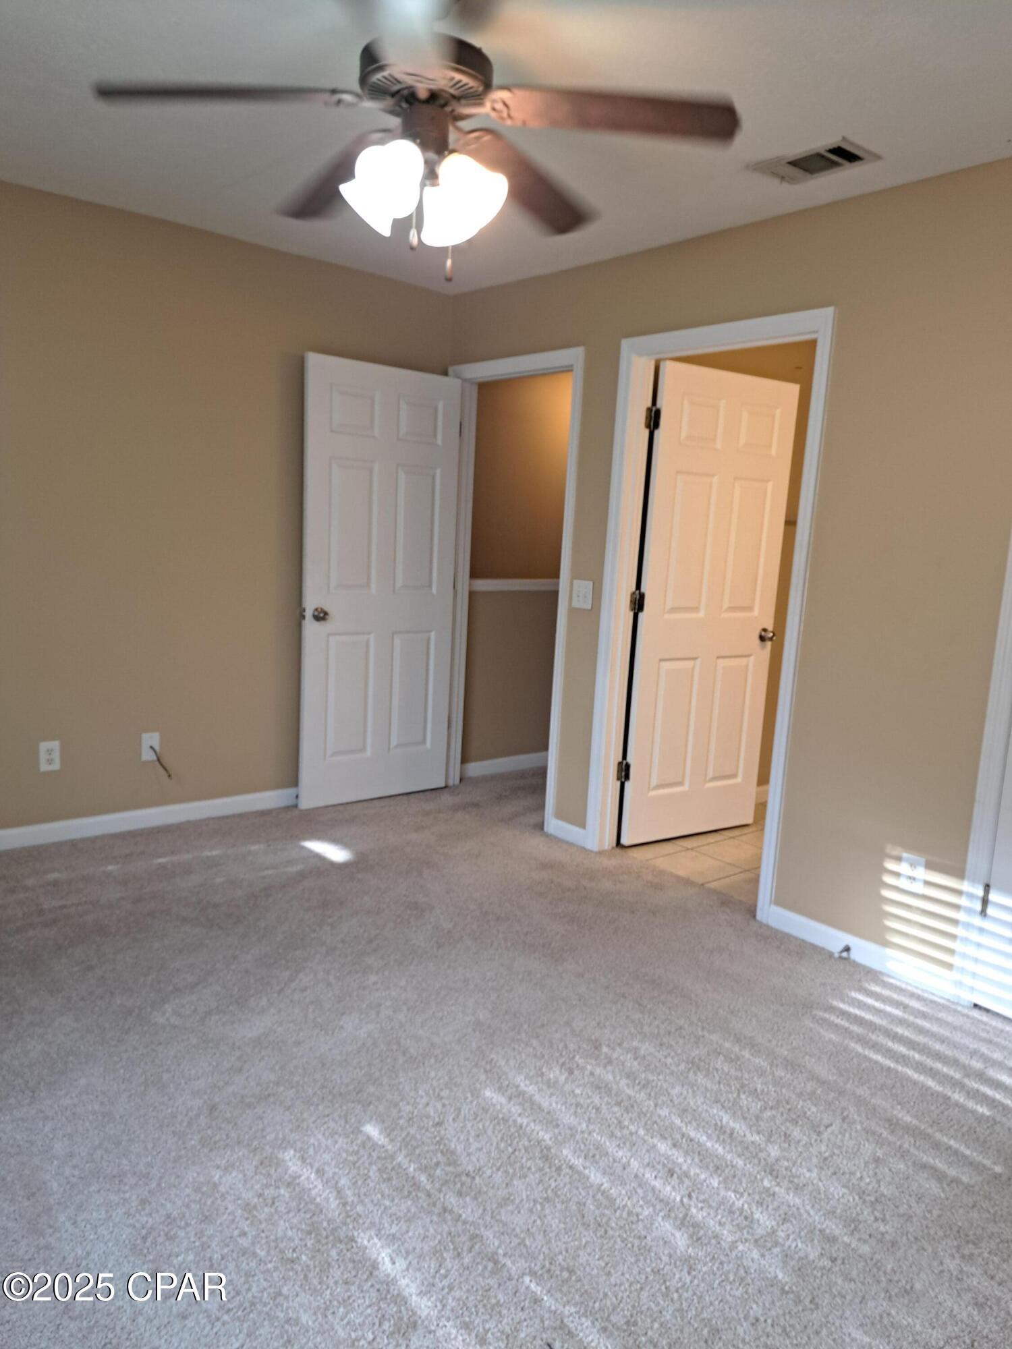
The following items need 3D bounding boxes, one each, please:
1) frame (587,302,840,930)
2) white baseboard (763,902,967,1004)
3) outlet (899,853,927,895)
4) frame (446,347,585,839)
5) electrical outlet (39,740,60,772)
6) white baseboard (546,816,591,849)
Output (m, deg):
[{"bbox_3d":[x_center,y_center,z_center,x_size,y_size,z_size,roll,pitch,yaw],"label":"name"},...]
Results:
[{"bbox_3d":[0.747,-0.221,3.554,0.130,2.099,0.932,-5,12,-40],"label":"frame"},{"bbox_3d":[1.160,0.901,3.090,0.018,0.080,0.670,-5,12,-40],"label":"white baseboard"},{"bbox_3d":[1.273,0.624,2.928,0.010,0.115,0.072,-5,12,-40],"label":"outlet"},{"bbox_3d":[0.014,-0.397,4.413,0.130,2.092,0.937,-5,12,-40],"label":"frame"},{"bbox_3d":[-1.796,0.324,3.686,0.072,0.115,0.010,-5,12,-40],"label":"electrical outlet"},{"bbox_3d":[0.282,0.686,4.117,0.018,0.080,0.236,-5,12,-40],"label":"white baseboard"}]

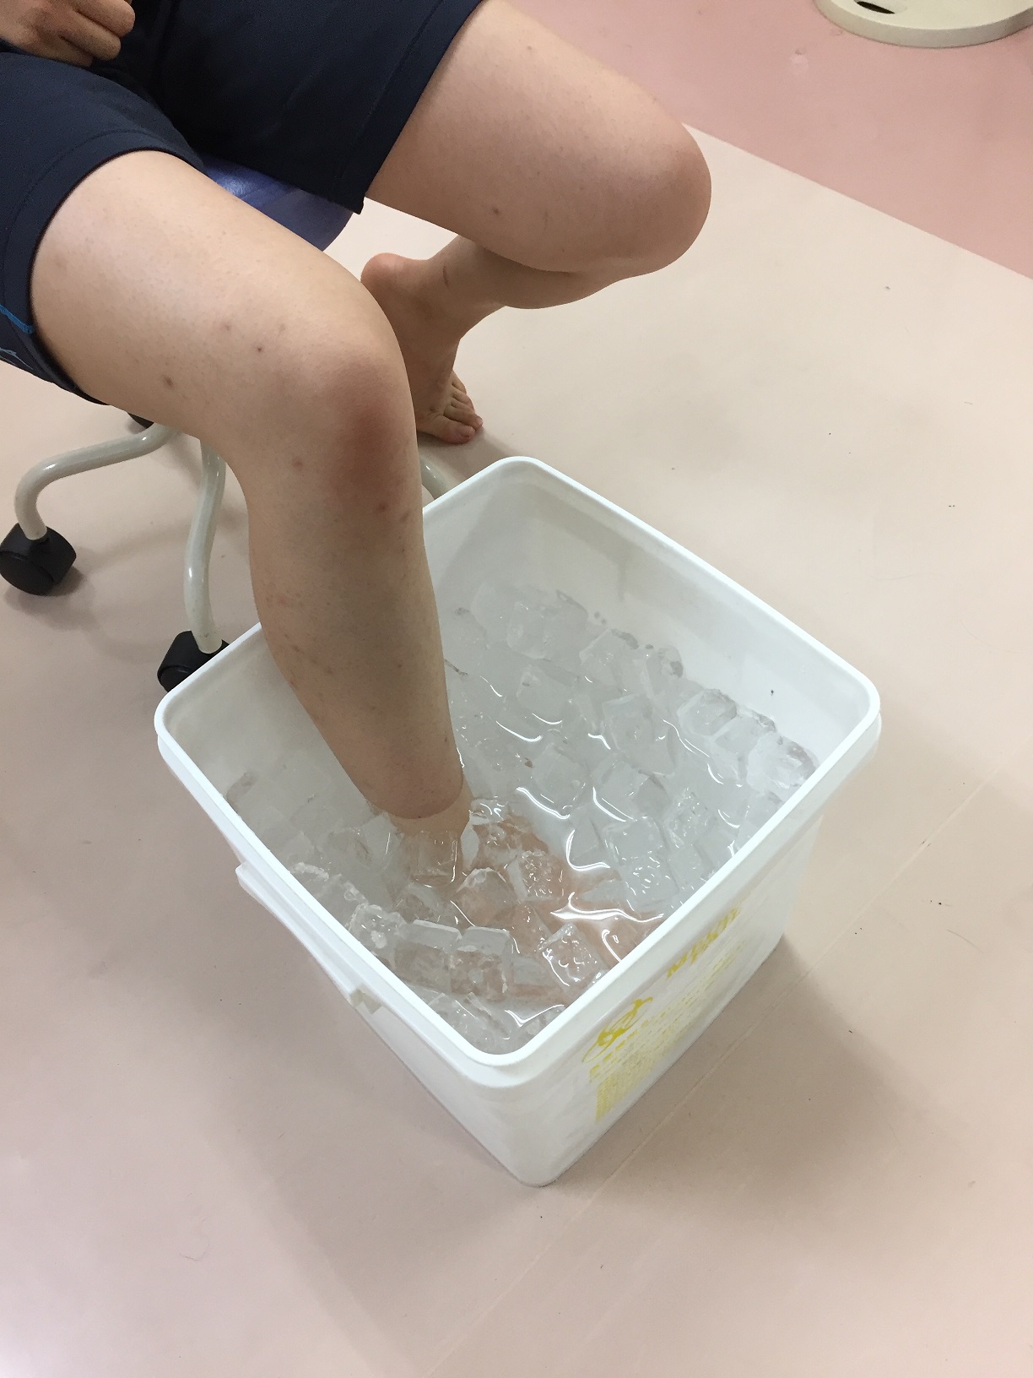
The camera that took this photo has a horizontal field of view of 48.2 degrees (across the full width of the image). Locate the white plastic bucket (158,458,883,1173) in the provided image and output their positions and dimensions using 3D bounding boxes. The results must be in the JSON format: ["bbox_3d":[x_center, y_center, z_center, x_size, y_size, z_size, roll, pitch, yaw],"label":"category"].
[{"bbox_3d":[0.006,0.106,0.830,0.348,0.320,0.334,-39,60,-22],"label":"white plastic bucket"}]

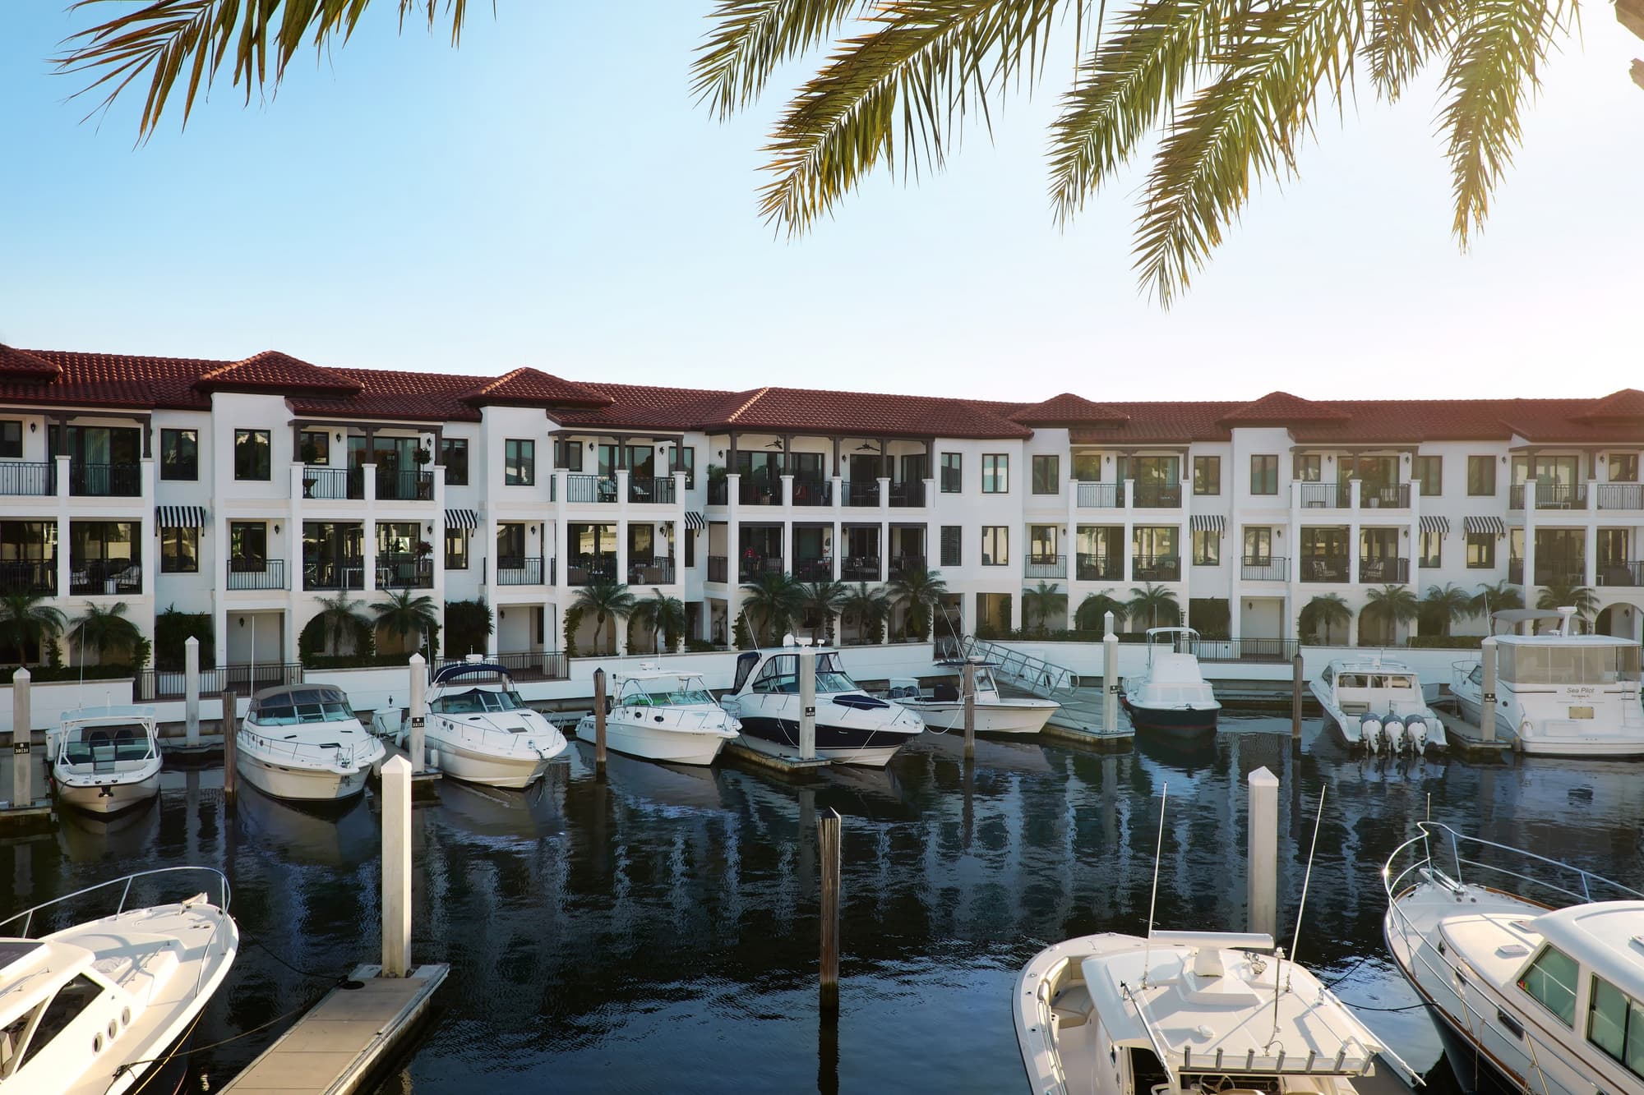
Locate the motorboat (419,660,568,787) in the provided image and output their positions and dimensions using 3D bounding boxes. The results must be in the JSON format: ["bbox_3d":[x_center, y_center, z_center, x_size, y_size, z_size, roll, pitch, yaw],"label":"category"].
[{"bbox_3d":[-9.883,5.006,40.196,3.100,3.300,8.900,0,1,-32],"label":"motorboat"}]

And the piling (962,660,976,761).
[{"bbox_3d":[4.522,5.009,42.042,0.330,3.161,0.330,0,1,6],"label":"piling"}]

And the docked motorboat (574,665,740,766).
[{"bbox_3d":[-4.860,5.175,43.681,2.800,2.900,8.900,0,1,-32],"label":"docked motorboat"}]

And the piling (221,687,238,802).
[{"bbox_3d":[-15.433,5.140,35.700,0.330,2.920,0.330,0,1,-23],"label":"piling"}]

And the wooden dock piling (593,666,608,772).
[{"bbox_3d":[-6.470,5.050,40.023,0.330,3.047,0.330,0,1,0],"label":"wooden dock piling"}]

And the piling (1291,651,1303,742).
[{"bbox_3d":[15.840,5.064,45.558,0.330,3.039,0.330,1,1,19],"label":"piling"}]

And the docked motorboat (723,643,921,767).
[{"bbox_3d":[0.243,4.790,44.095,3.350,3.700,10.300,0,1,-29],"label":"docked motorboat"}]

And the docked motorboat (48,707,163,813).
[{"bbox_3d":[-19.157,5.469,36.773,2.550,2.400,7.700,0,1,-27],"label":"docked motorboat"}]

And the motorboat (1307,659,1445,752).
[{"bbox_3d":[19.815,5.144,49.355,3.400,3.000,10.600,0,1,11],"label":"motorboat"}]

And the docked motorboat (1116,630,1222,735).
[{"bbox_3d":[13.210,4.791,50.992,3.100,3.600,9.000,0,1,8],"label":"docked motorboat"}]

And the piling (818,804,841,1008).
[{"bbox_3d":[0.121,5.364,20.344,0.330,3.065,0.330,0,1,0],"label":"piling"}]

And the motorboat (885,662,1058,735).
[{"bbox_3d":[5.592,5.276,49.861,2.500,2.600,7.400,-1,1,-45],"label":"motorboat"}]

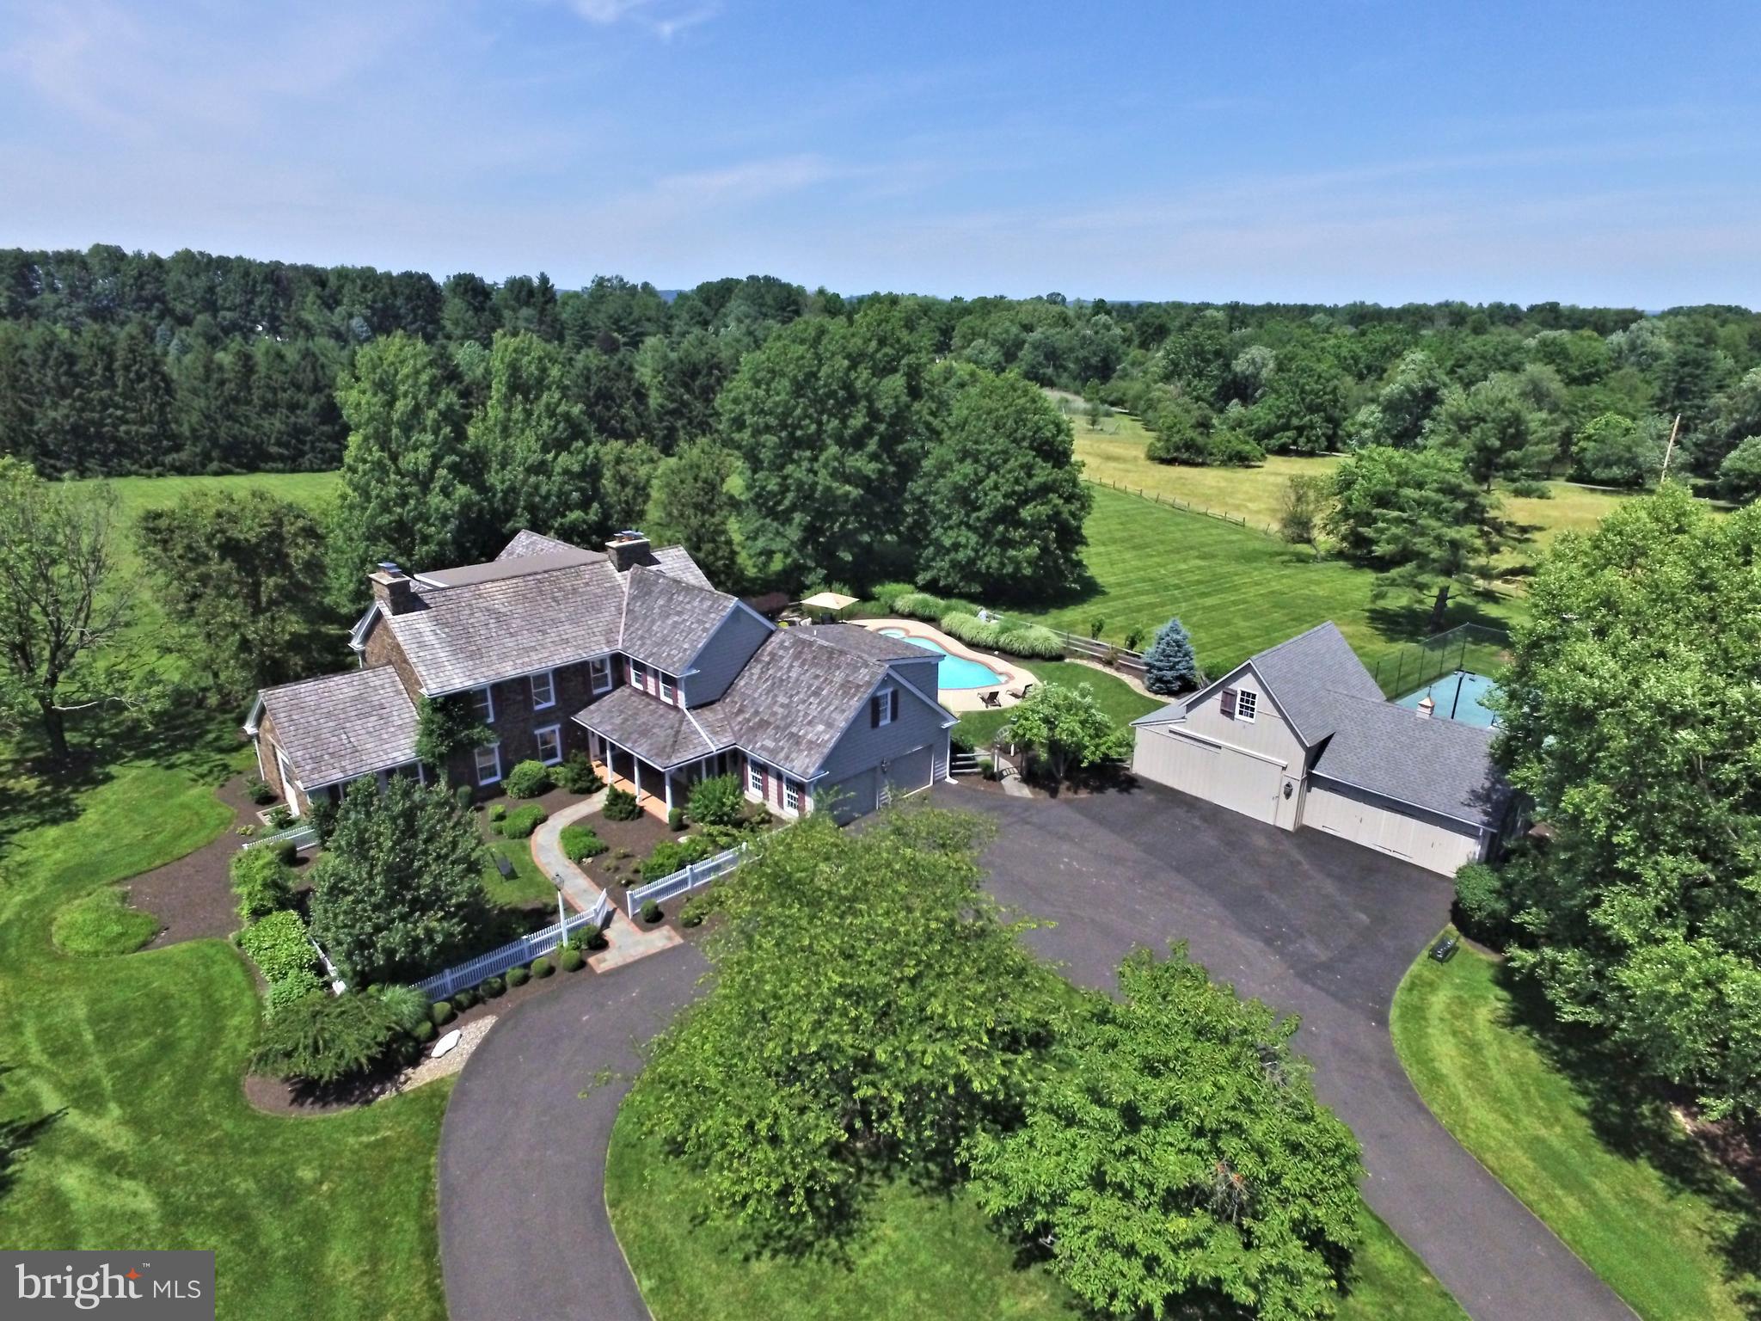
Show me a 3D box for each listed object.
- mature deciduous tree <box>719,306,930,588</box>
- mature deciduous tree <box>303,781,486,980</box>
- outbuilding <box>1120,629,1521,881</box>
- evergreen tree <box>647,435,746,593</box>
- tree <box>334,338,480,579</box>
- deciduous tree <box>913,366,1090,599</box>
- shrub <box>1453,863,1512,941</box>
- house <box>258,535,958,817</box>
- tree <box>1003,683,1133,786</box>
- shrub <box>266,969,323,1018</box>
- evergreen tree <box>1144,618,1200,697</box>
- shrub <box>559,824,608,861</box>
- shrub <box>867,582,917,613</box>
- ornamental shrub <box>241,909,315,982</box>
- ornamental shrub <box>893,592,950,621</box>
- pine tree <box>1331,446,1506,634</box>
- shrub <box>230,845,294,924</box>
[{"bbox_3d":[-4.165,-15.507,76.764,15.600,21.000,15.000,0,19,0],"label":"mature deciduous tree"},{"bbox_3d":[-15.762,7.048,33.495,5.300,6.500,5.200,0,19,0],"label":"mature deciduous tree"},{"bbox_3d":[20.088,3.020,45.112,8.300,7.100,15.700,-17,26,-41],"label":"outbuilding"},{"bbox_3d":[-14.651,-11.462,80.239,7.807,11.925,7.807,1,19,0],"label":"evergreen tree"},{"bbox_3d":[-31.695,-12.171,69.700,9.900,19.550,9.900,1,19,0],"label":"tree"},{"bbox_3d":[9.688,-14.269,80.993,13.924,17.538,13.924,1,19,0],"label":"deciduous tree"},{"bbox_3d":[21.427,8.510,36.323,1.900,2.500,1.900,0,19,0],"label":"shrub"},{"bbox_3d":[-14.227,0.226,47.581,24.400,10.200,27.100,-17,26,-41],"label":"house"},{"bbox_3d":[8.671,3.414,47.508,5.900,4.600,5.600,0,19,0],"label":"tree"},{"bbox_3d":[-18.491,10.347,32.000,1.600,1.200,1.600,0,19,0],"label":"shrub"},{"bbox_3d":[17.647,-0.463,61.283,3.309,4.476,3.309,1,19,0],"label":"evergreen tree"},{"bbox_3d":[-12.064,7.252,41.174,1.900,1.150,1.800,0,19,0],"label":"shrub"},{"bbox_3d":[0.892,-4.865,77.121,3.759,1.978,2.819,1,19,0],"label":"shrub"},{"bbox_3d":[-20.398,9.504,34.433,2.179,1.810,2.942,-17,26,-42],"label":"ornamental shrub"},{"bbox_3d":[3.065,-4.105,75.367,4.183,1.748,3.137,1,19,0],"label":"ornamental shrub"},{"bbox_3d":[35.972,-8.145,69.350,10.200,12.600,9.800,0,19,0],"label":"pine tree"},{"bbox_3d":[-22.371,8.073,36.939,2.000,2.200,2.200,0,19,0],"label":"shrub"}]

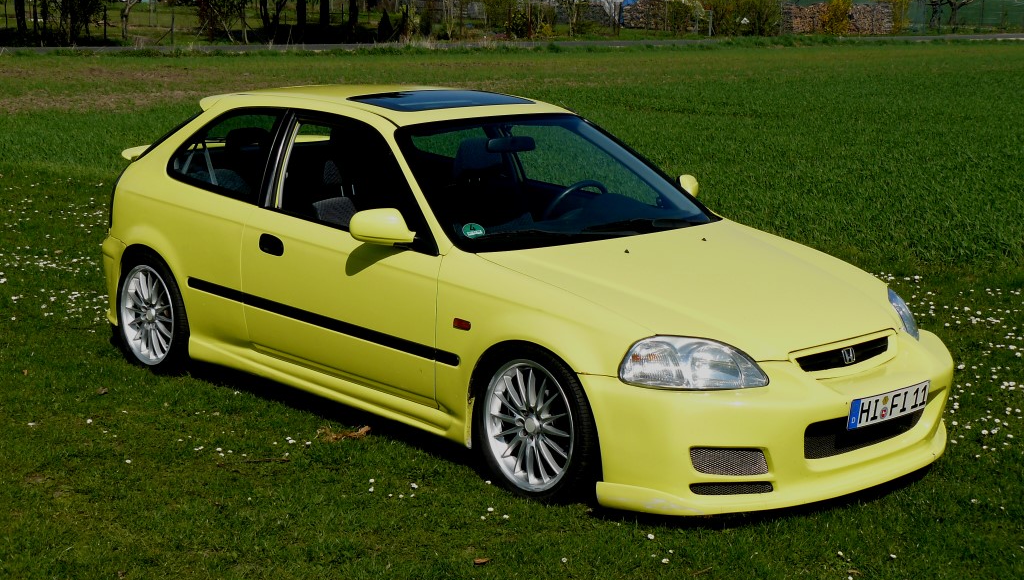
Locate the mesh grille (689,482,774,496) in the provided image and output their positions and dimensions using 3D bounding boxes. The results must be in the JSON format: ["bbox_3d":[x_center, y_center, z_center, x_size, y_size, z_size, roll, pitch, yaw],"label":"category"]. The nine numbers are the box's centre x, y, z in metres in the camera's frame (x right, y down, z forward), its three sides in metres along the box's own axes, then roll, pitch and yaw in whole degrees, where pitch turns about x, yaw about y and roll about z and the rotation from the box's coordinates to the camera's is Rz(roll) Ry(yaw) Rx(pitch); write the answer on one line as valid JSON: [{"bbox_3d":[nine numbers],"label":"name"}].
[{"bbox_3d":[0.729,0.660,5.380,0.275,0.047,0.035,-1,11,-2],"label":"mesh grille"}]

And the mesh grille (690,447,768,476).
[{"bbox_3d":[0.717,0.568,5.376,0.255,0.095,0.035,-1,11,-2],"label":"mesh grille"}]

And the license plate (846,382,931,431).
[{"bbox_3d":[1.299,0.394,5.606,0.475,0.110,0.015,-10,20,-42],"label":"license plate"}]

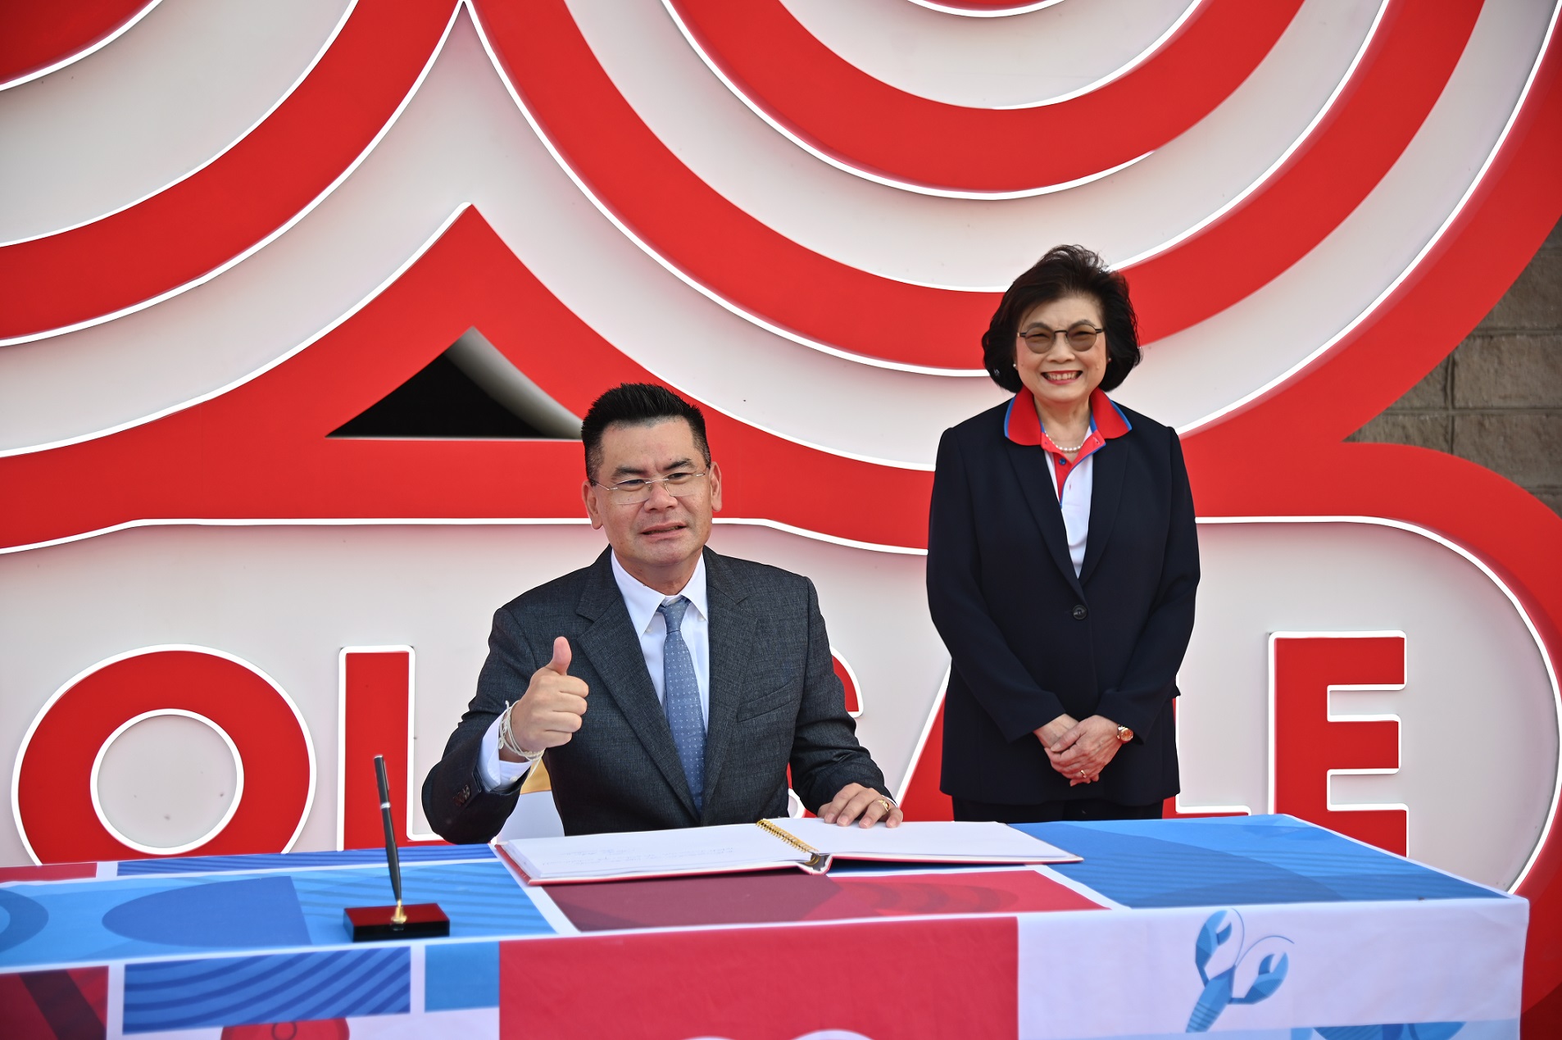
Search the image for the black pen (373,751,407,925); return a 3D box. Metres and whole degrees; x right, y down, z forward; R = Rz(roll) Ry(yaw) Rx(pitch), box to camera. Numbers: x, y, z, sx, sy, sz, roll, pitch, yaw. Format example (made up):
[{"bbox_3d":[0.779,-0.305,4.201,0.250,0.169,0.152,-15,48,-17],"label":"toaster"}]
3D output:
[{"bbox_3d":[-0.406,0.329,2.607,0.012,0.172,0.011,-7,2,17],"label":"black pen"}]

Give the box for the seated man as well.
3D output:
[{"bbox_3d":[-0.165,0.490,3.250,0.600,1.350,0.740,0,2,-12],"label":"seated man"}]

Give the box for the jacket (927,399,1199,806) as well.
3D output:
[{"bbox_3d":[0.444,0.128,3.970,0.425,0.640,0.280,0,2,1],"label":"jacket"}]

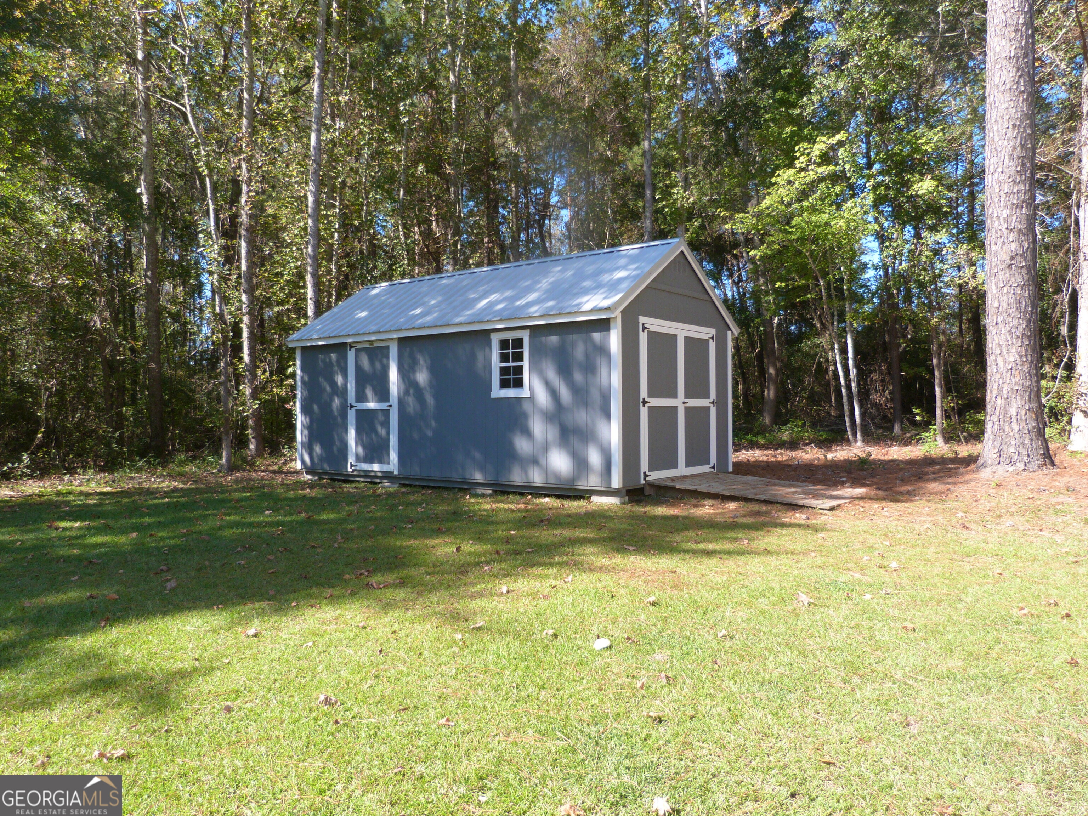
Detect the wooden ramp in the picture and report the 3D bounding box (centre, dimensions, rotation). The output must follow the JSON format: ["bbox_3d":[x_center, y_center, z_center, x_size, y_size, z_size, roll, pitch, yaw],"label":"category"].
[{"bbox_3d":[2.579,0.966,9.388,2.086,0.167,1.818,-1,0,38],"label":"wooden ramp"}]

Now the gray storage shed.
[{"bbox_3d":[-0.664,-0.543,11.970,6.263,3.224,3.332,-1,0,38],"label":"gray storage shed"}]

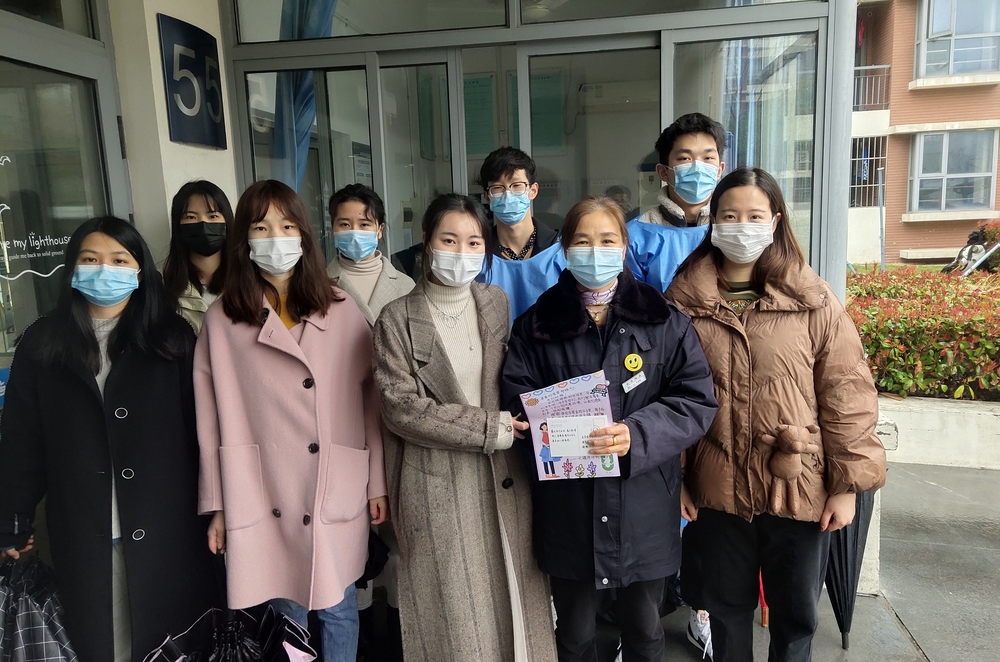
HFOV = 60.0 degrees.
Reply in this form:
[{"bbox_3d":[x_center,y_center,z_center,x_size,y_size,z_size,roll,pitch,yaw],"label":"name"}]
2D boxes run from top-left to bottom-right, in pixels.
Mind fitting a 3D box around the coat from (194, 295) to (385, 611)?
[{"bbox_3d":[-0.555,0.306,2.320,0.465,0.840,0.290,-4,11,-10],"label":"coat"}]

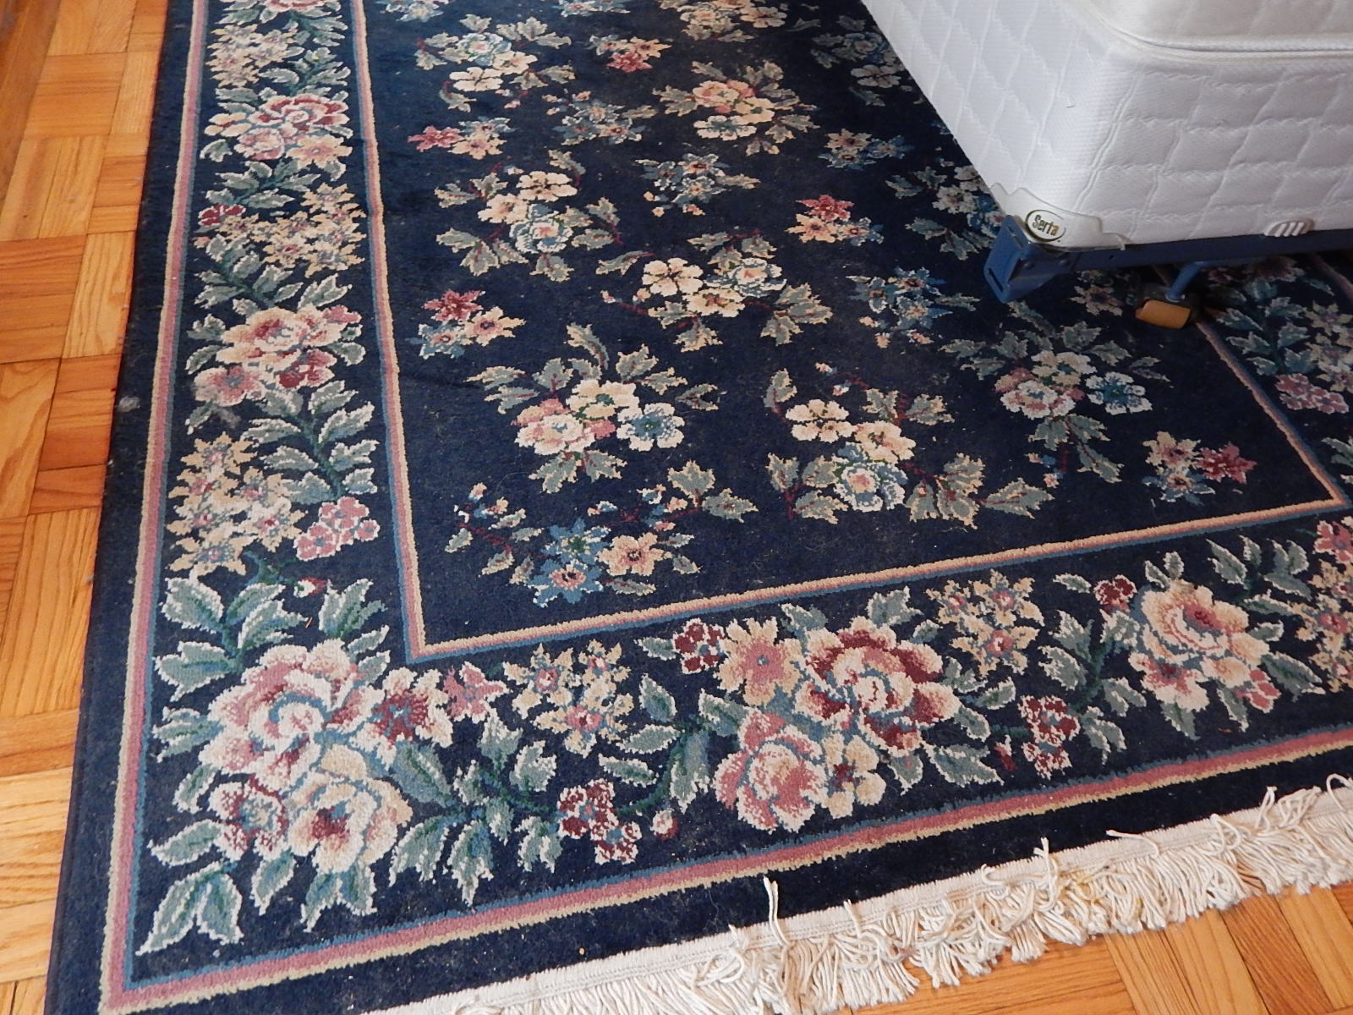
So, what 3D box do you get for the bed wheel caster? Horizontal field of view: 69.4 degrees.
[{"bbox_3d":[0.675,-0.274,1.347,0.059,0.042,0.042,15,54,5],"label":"bed wheel caster"}]

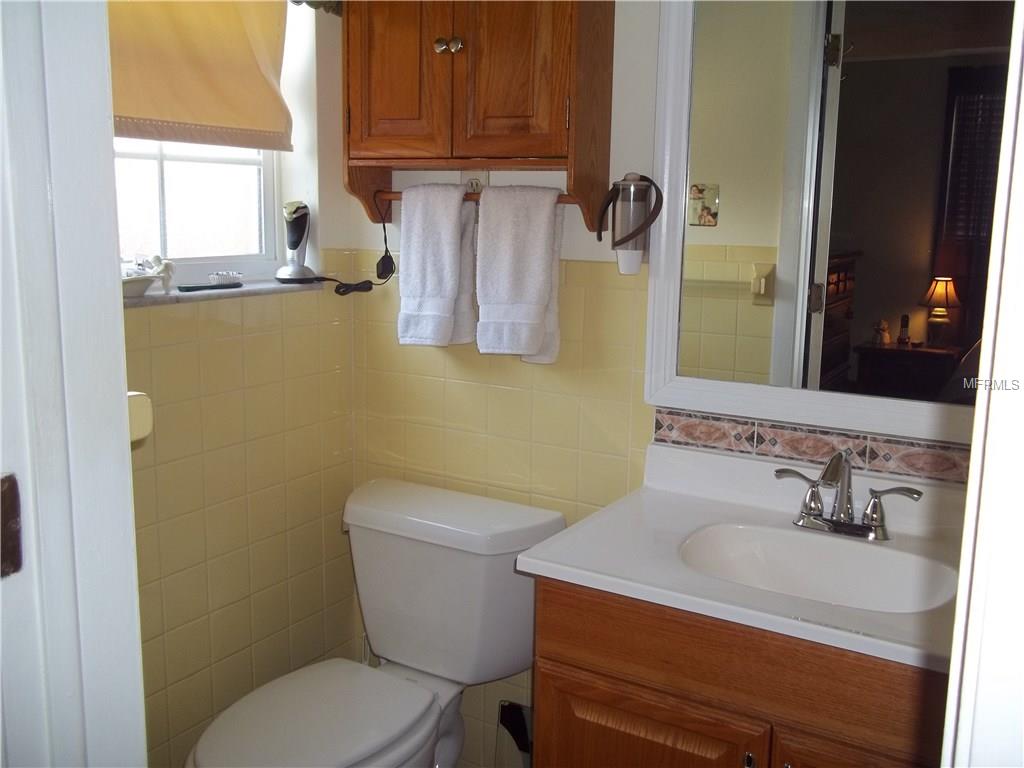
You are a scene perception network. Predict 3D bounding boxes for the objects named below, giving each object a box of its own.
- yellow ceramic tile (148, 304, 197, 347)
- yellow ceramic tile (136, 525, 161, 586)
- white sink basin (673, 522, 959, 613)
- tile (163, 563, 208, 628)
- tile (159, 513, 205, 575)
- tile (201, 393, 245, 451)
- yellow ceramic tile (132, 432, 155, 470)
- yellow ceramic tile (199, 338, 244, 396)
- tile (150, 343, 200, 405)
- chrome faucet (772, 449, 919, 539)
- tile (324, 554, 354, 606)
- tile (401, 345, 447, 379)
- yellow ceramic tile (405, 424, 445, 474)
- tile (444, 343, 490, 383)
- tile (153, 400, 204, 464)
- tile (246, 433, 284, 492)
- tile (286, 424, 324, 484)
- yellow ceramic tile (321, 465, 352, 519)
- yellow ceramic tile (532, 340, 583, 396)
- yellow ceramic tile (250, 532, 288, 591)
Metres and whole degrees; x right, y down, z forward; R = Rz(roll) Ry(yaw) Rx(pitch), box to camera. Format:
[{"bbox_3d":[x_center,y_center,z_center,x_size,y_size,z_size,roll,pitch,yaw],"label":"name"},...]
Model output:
[{"bbox_3d":[-0.624,-0.116,1.740,0.010,0.080,0.108,7,12,31],"label":"yellow ceramic tile"},{"bbox_3d":[-0.683,0.315,1.706,0.009,0.108,0.108,7,12,30],"label":"yellow ceramic tile"},{"bbox_3d":[0.451,0.335,1.436,0.400,0.135,0.305,7,12,30],"label":"white sink basin"},{"bbox_3d":[-0.631,0.410,1.826,0.008,0.108,0.108,7,12,31],"label":"tile"},{"bbox_3d":[-0.630,0.303,1.807,0.010,0.108,0.108,7,12,31],"label":"tile"},{"bbox_3d":[-0.567,0.070,1.859,0.009,0.108,0.108,7,12,30],"label":"tile"},{"bbox_3d":[-0.682,0.102,1.676,0.008,0.108,0.108,7,12,31],"label":"yellow ceramic tile"},{"bbox_3d":[-0.567,-0.037,1.845,0.008,0.108,0.108,7,12,31],"label":"yellow ceramic tile"},{"bbox_3d":[-0.624,-0.022,1.752,0.008,0.108,0.108,7,12,31],"label":"tile"},{"bbox_3d":[0.529,0.181,1.532,0.238,0.138,0.161,7,12,31],"label":"chrome faucet"},{"bbox_3d":[-0.408,0.457,2.225,0.010,0.108,0.108,7,12,31],"label":"tile"},{"bbox_3d":[-0.187,-0.070,2.072,0.108,0.108,0.009,7,12,30],"label":"tile"},{"bbox_3d":[-0.192,0.146,2.108,0.108,0.108,0.008,7,12,31],"label":"yellow ceramic tile"},{"bbox_3d":[-0.093,-0.061,2.007,0.108,0.108,0.009,7,12,30],"label":"tile"},{"bbox_3d":[-0.628,0.087,1.776,0.010,0.108,0.108,7,12,31],"label":"tile"},{"bbox_3d":[-0.513,0.164,1.972,0.010,0.108,0.108,7,12,31],"label":"tile"},{"bbox_3d":[-0.454,0.146,2.057,0.009,0.108,0.108,7,12,30],"label":"tile"},{"bbox_3d":[-0.401,0.241,2.175,0.010,0.108,0.108,7,12,31],"label":"yellow ceramic tile"},{"bbox_3d":[0.094,-0.037,1.897,0.108,0.108,0.009,7,12,30],"label":"yellow ceramic tile"},{"bbox_3d":[-0.517,0.379,2.011,0.008,0.108,0.108,7,12,31],"label":"yellow ceramic tile"}]

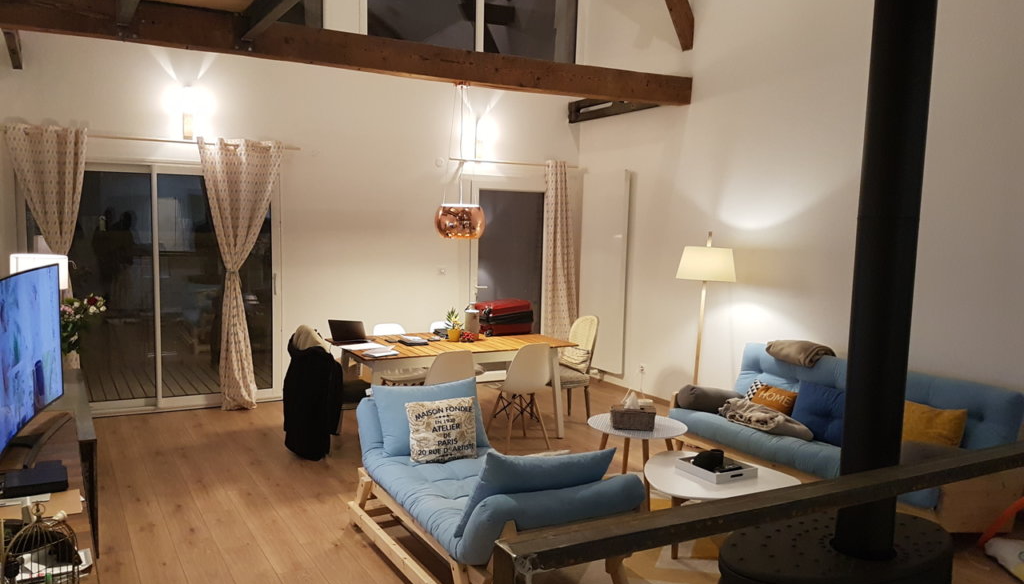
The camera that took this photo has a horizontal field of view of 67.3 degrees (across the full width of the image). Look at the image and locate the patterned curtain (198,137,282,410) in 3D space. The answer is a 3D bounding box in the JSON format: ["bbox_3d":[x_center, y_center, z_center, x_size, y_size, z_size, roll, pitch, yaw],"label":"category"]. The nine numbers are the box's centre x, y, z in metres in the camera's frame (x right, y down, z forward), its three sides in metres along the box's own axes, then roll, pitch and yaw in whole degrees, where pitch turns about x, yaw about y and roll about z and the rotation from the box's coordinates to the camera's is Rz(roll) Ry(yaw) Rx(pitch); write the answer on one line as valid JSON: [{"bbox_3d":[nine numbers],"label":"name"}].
[{"bbox_3d":[-2.354,-0.135,6.728,0.694,2.343,0.171,-2,7,-31],"label":"patterned curtain"}]

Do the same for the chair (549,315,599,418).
[{"bbox_3d":[0.453,0.679,6.735,0.553,0.935,0.482,-3,7,-34],"label":"chair"}]

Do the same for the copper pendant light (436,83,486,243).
[{"bbox_3d":[-0.399,-0.983,5.844,0.380,1.140,0.380,1,6,0],"label":"copper pendant light"}]

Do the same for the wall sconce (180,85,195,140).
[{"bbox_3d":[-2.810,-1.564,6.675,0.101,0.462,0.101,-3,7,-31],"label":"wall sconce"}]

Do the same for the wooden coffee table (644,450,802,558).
[{"bbox_3d":[1.046,1.183,4.186,0.740,0.400,0.770,-2,7,-31],"label":"wooden coffee table"}]

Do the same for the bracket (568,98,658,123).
[{"bbox_3d":[1.117,-1.970,8.113,0.131,0.241,1.608,-3,7,-31],"label":"bracket"}]

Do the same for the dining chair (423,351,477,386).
[{"bbox_3d":[-0.538,0.823,5.718,0.462,0.824,0.533,-2,7,-28],"label":"dining chair"}]

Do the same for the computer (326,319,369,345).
[{"bbox_3d":[-1.324,0.321,6.270,0.311,0.171,0.332,-2,7,-24],"label":"computer"}]

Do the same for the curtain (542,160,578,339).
[{"bbox_3d":[0.516,-0.246,8.478,0.523,2.343,0.171,-2,7,-31],"label":"curtain"}]

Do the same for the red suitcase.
[{"bbox_3d":[-0.109,0.221,6.742,0.480,0.250,0.400,-2,7,-31],"label":"red suitcase"}]

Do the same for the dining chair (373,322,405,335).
[{"bbox_3d":[-0.946,0.695,6.406,0.470,0.820,0.530,-2,7,-31],"label":"dining chair"}]

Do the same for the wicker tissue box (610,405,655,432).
[{"bbox_3d":[0.739,0.766,4.678,0.255,0.110,0.140,1,6,0],"label":"wicker tissue box"}]

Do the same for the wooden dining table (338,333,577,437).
[{"bbox_3d":[-0.509,0.788,6.391,1.779,0.754,0.985,-2,7,-27],"label":"wooden dining table"}]

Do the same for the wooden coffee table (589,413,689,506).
[{"bbox_3d":[0.768,1.068,4.748,0.600,0.500,0.600,1,6,0],"label":"wooden coffee table"}]

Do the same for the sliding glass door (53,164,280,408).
[{"bbox_3d":[-2.950,-0.024,6.544,1.961,2.132,0.131,-2,7,-31],"label":"sliding glass door"}]

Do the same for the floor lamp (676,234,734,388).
[{"bbox_3d":[1.606,0.345,6.508,0.502,1.688,0.502,-3,7,-31],"label":"floor lamp"}]

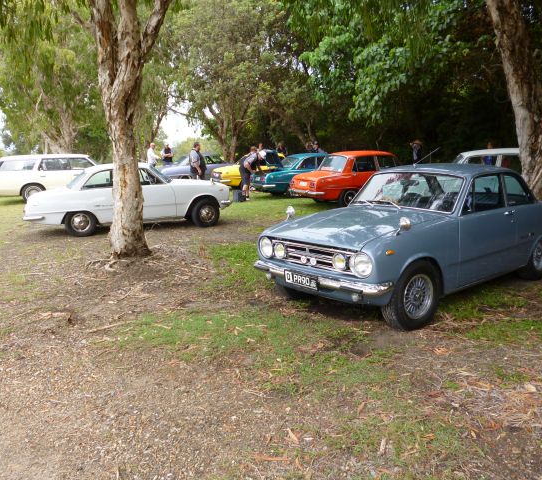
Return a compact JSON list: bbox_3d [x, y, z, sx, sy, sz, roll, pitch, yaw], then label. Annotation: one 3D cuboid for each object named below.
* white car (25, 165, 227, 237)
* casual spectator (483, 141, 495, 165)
[{"bbox_3d":[-2.785,-0.893,10.389,4.000,1.330,1.500,-5,11,-22],"label":"white car"},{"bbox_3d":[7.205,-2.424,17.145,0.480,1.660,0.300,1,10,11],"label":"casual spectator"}]

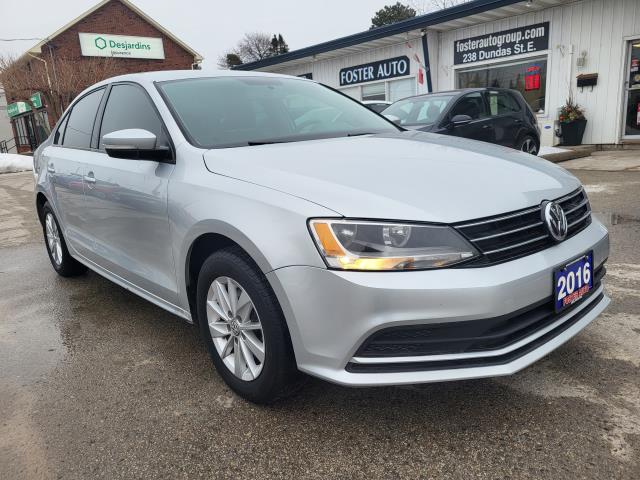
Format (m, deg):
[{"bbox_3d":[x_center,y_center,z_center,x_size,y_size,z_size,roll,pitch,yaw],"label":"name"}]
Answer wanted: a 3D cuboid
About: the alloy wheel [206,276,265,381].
[{"bbox_3d":[-0.283,0.339,1.965,0.170,0.440,0.440,-14,17,-40],"label":"alloy wheel"}]

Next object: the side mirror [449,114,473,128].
[{"bbox_3d":[2.085,-1.759,7.136,0.190,0.160,0.240,-13,16,-33],"label":"side mirror"}]

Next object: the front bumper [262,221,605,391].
[{"bbox_3d":[0.690,0.161,2.008,1.770,0.440,0.670,-14,17,-40],"label":"front bumper"}]

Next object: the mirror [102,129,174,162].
[{"bbox_3d":[-0.830,-0.418,2.167,0.245,0.165,0.190,-14,17,-40],"label":"mirror"}]

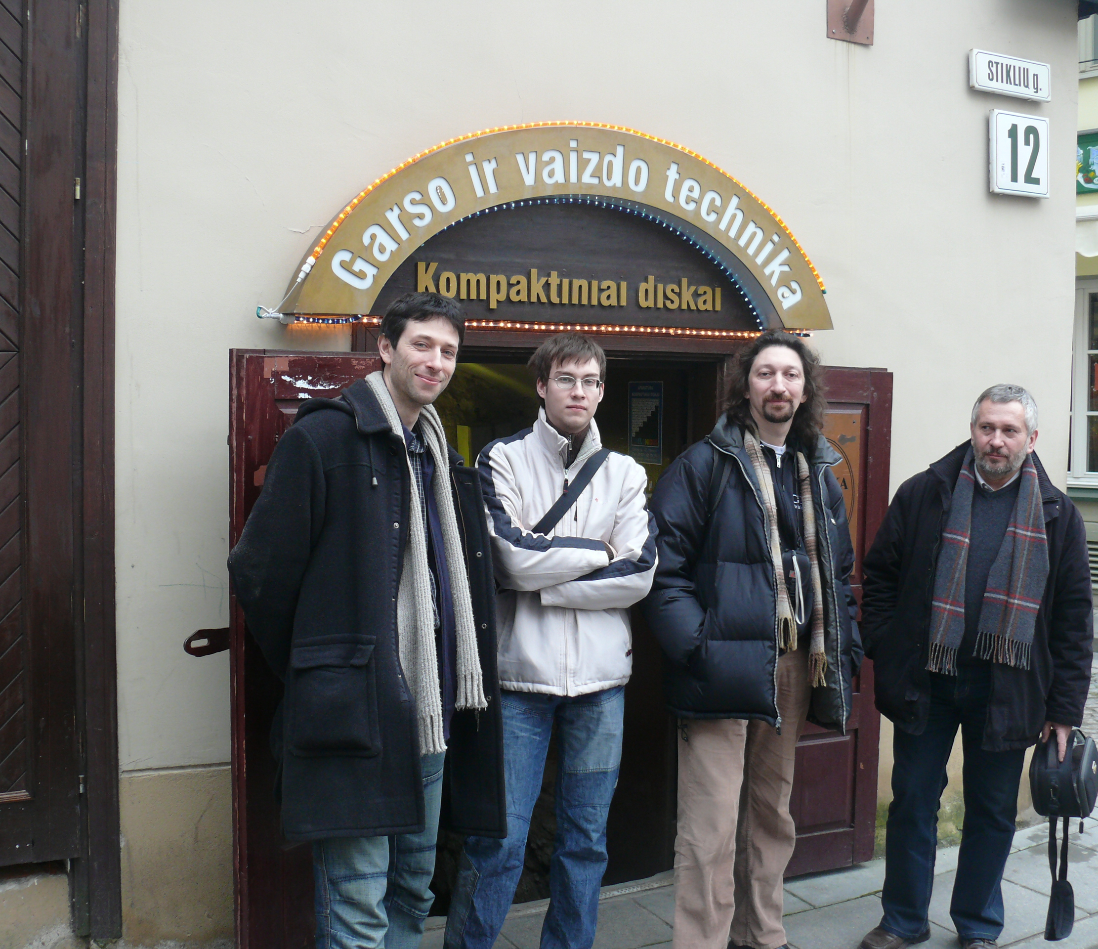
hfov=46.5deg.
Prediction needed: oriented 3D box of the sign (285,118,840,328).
[{"bbox_3d":[0.099,-0.732,3.816,1.800,0.576,0.150,-1,4,-27],"label":"sign"}]

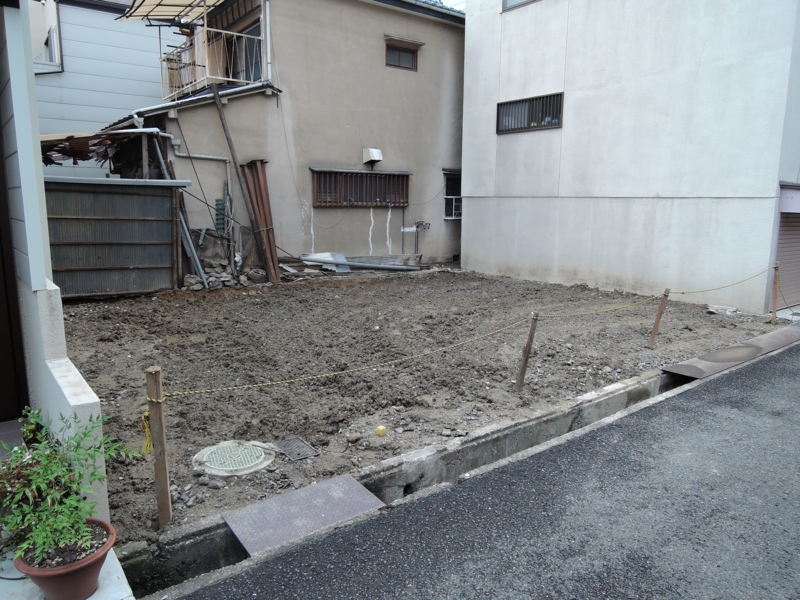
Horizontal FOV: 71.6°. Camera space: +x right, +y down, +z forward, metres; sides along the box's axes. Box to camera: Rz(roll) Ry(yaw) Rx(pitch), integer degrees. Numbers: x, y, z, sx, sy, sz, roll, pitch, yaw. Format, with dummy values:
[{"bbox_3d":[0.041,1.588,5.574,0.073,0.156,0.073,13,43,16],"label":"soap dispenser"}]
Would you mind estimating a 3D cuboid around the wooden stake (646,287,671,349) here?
[{"bbox_3d":[2.802,0.207,5.999,0.057,0.669,0.057,-5,21,-45],"label":"wooden stake"}]

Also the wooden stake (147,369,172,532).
[{"bbox_3d":[-1.140,0.712,2.631,0.060,0.793,0.060,-2,10,-15],"label":"wooden stake"}]

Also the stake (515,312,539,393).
[{"bbox_3d":[1.051,0.441,4.588,0.050,0.677,0.050,16,14,30],"label":"stake"}]

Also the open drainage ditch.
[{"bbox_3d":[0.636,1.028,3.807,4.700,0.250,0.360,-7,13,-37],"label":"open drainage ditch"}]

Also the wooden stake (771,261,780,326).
[{"bbox_3d":[4.937,-0.076,7.278,0.060,0.794,0.060,-8,9,-35],"label":"wooden stake"}]

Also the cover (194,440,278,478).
[{"bbox_3d":[-1.012,0.980,3.395,0.477,0.050,0.477,0,10,0],"label":"cover"}]

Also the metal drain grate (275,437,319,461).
[{"bbox_3d":[-0.654,0.958,3.530,0.181,0.030,0.274,-7,13,-37],"label":"metal drain grate"}]

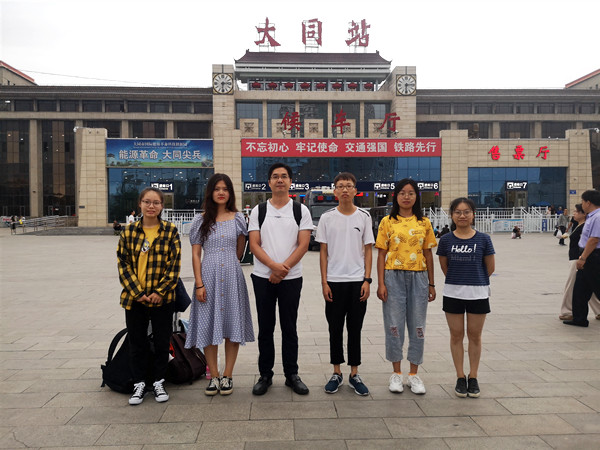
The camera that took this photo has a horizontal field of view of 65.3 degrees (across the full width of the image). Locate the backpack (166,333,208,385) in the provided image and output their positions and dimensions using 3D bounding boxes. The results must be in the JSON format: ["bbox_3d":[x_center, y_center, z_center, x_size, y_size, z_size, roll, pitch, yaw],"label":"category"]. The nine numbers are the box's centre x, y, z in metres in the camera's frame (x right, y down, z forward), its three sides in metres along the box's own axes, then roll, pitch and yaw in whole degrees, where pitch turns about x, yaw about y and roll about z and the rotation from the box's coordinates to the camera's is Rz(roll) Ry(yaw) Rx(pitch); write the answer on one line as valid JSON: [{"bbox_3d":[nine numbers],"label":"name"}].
[{"bbox_3d":[-0.992,1.094,4.020,0.270,0.400,0.320,0,1,45],"label":"backpack"}]

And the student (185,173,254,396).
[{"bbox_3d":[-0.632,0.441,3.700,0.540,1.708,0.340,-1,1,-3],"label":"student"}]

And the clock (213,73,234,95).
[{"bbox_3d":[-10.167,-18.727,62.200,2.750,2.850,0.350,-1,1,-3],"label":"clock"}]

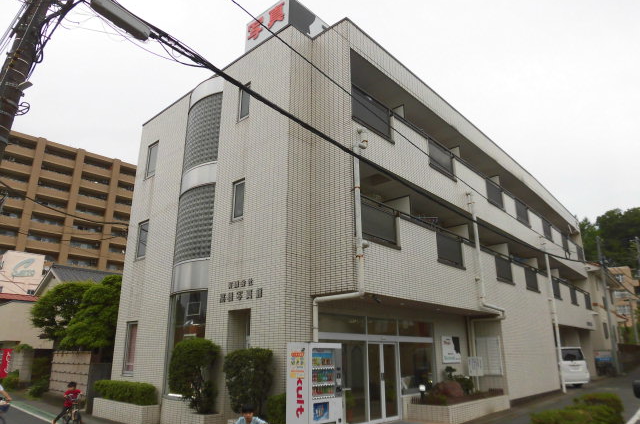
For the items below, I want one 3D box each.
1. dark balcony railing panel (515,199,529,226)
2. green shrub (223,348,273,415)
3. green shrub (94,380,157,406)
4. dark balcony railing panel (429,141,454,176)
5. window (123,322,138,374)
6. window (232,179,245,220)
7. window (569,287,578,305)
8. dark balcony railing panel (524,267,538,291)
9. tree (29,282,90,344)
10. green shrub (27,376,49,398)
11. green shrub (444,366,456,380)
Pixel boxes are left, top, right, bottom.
[{"bbox_3d":[8.684,0.020,19.088,0.080,0.930,1.530,-16,-24,39],"label":"dark balcony railing panel"},{"bbox_3d":[-1.449,3.410,8.911,1.144,1.313,0.716,-15,-23,40],"label":"green shrub"},{"bbox_3d":[-5.378,4.977,12.306,2.935,0.537,0.517,-15,-23,40],"label":"green shrub"},{"bbox_3d":[3.772,-1.589,13.807,0.100,0.860,1.630,-15,-23,39],"label":"dark balcony railing panel"},{"bbox_3d":[-5.695,4.117,13.367,0.700,1.550,0.100,-15,-23,40],"label":"window"},{"bbox_3d":[-1.994,-0.286,11.104,0.480,1.030,0.100,-15,-23,39],"label":"window"},{"bbox_3d":[13.110,4.337,22.955,0.100,0.900,1.250,-15,-23,39],"label":"window"},{"bbox_3d":[8.610,2.811,18.133,0.100,0.820,1.500,-15,-23,39],"label":"dark balcony railing panel"},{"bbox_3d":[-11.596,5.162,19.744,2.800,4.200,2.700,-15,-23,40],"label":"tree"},{"bbox_3d":[-11.465,7.043,17.951,0.660,0.850,0.660,-15,-23,39],"label":"green shrub"},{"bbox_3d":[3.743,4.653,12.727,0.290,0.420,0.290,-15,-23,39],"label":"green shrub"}]

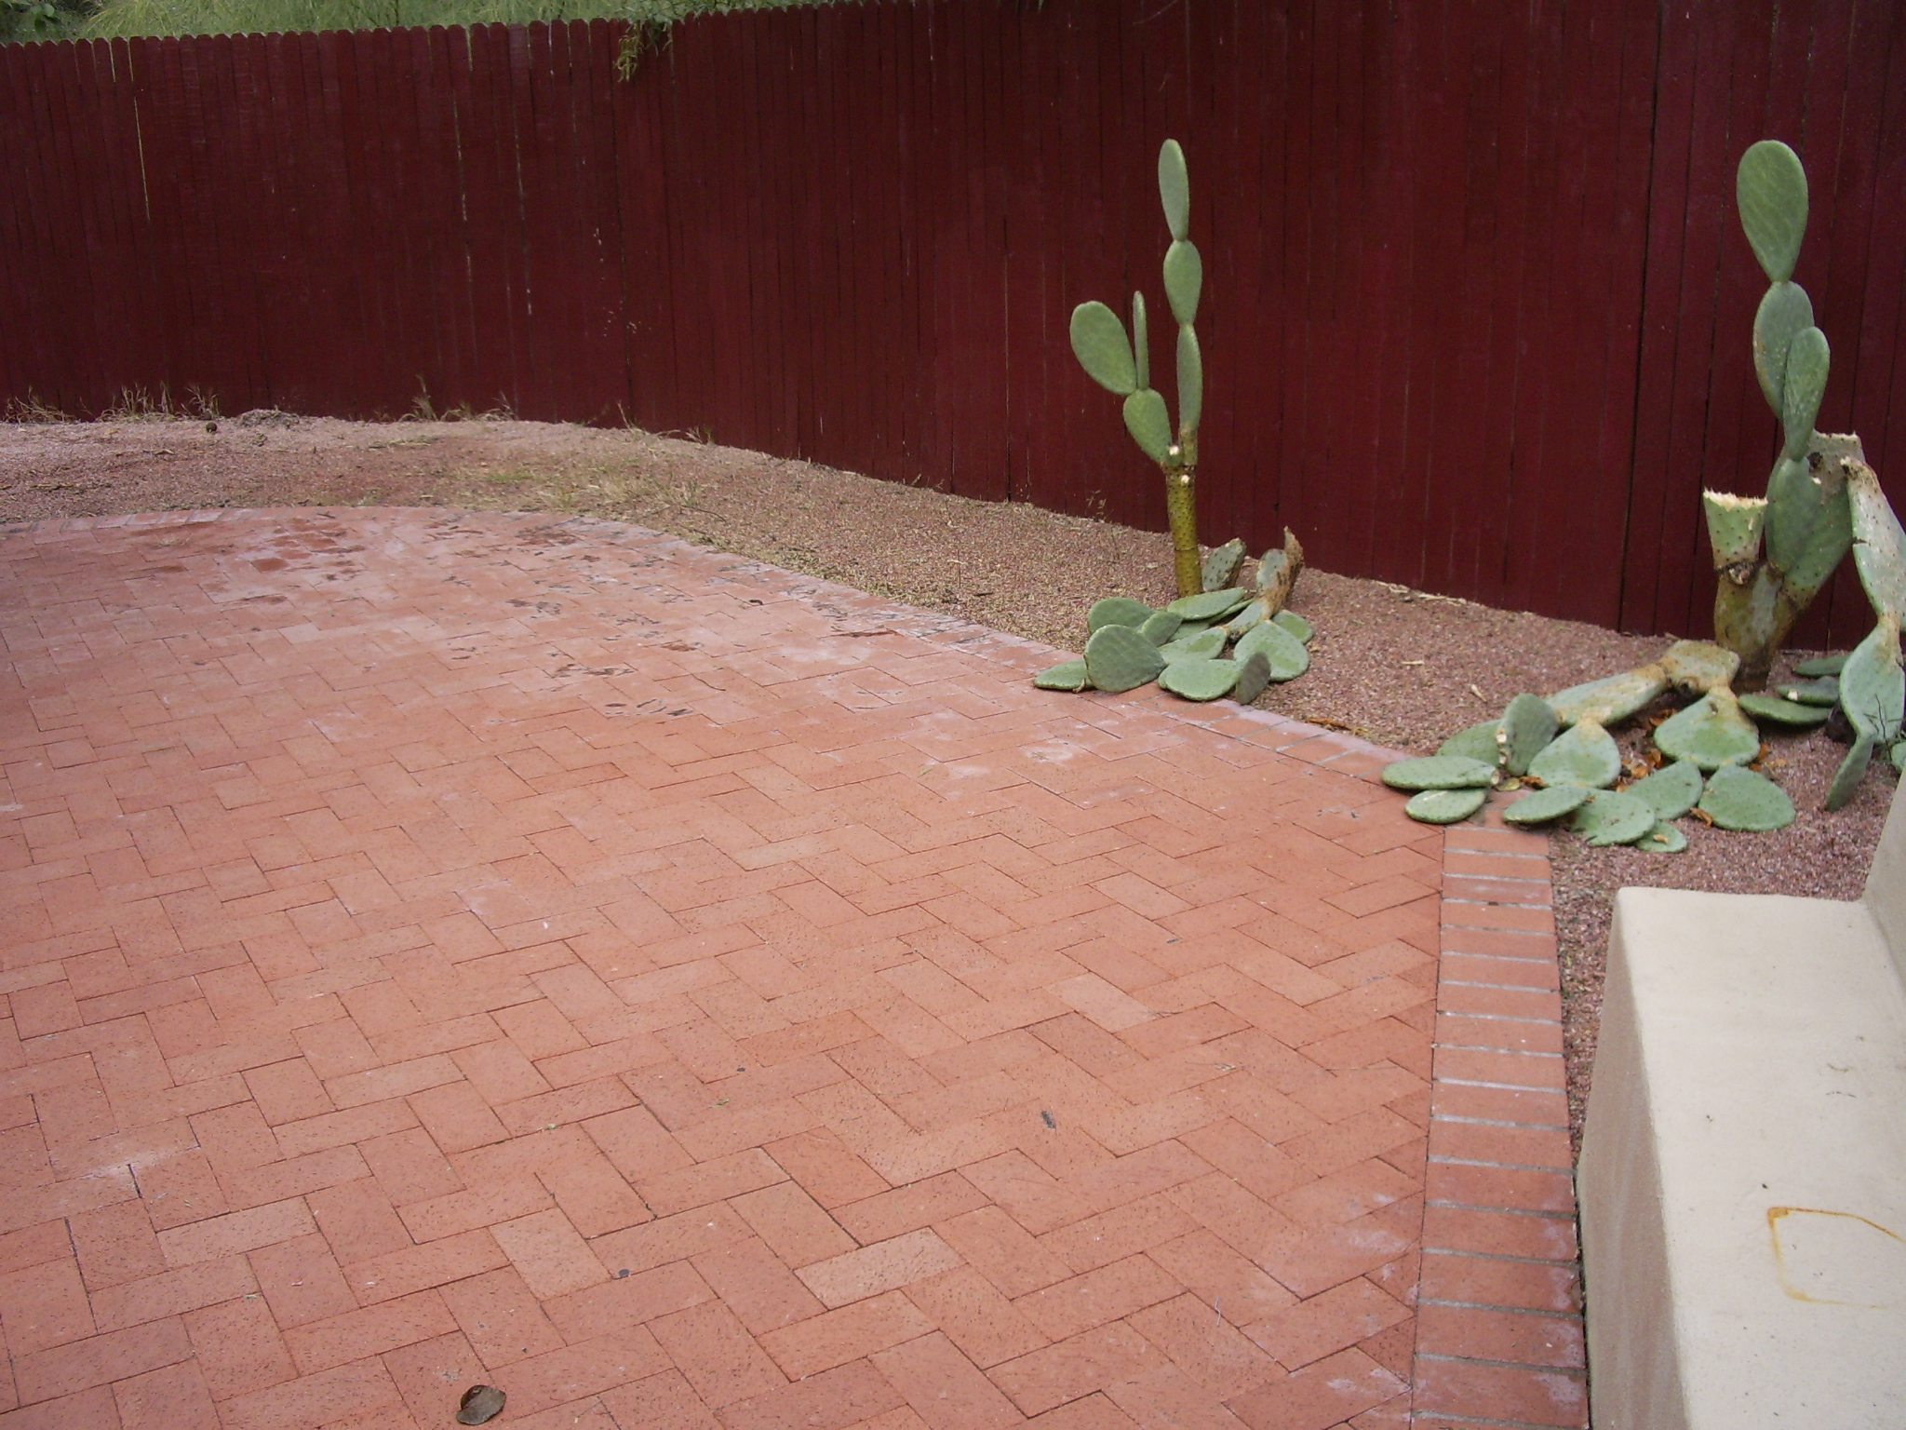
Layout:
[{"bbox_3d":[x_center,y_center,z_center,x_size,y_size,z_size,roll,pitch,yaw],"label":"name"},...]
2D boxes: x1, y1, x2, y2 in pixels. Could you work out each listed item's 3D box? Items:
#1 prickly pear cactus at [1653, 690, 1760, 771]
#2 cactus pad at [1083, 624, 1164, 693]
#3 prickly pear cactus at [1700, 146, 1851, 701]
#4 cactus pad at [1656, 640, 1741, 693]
[{"bbox_3d":[1.613,0.032,4.120,0.210,0.040,0.250,7,40,23],"label":"prickly pear cactus"},{"bbox_3d":[0.424,-0.136,4.709,0.200,0.170,0.040,2,-6,5],"label":"cactus pad"},{"bbox_3d":[1.912,-0.659,4.471,0.350,1.300,0.270,-1,18,0],"label":"prickly pear cactus"},{"bbox_3d":[1.771,-0.112,4.566,0.195,0.120,0.130,-1,18,0],"label":"cactus pad"}]

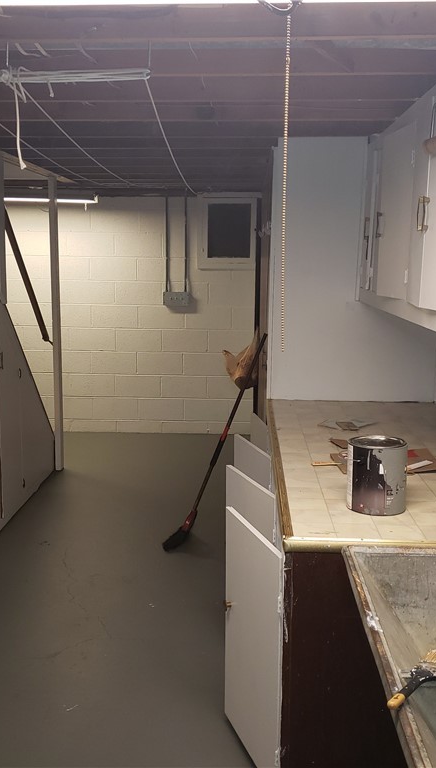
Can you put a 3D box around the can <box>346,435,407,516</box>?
[{"bbox_3d":[0.458,0.260,2.211,0.167,0.193,0.167,1,9,2],"label":"can"}]

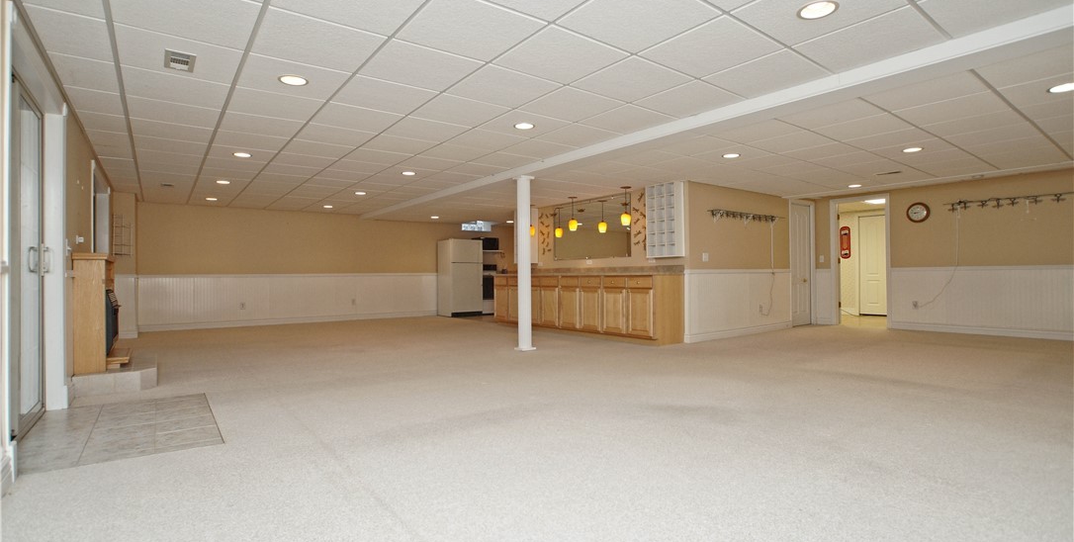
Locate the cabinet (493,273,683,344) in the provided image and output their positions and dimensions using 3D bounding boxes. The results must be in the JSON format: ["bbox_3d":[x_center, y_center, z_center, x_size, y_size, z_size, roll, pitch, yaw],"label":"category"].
[{"bbox_3d":[0.565,0.502,7.679,0.610,0.920,3.800,0,0,-37],"label":"cabinet"}]

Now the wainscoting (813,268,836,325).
[{"bbox_3d":[5.041,0.457,8.403,0.030,0.970,0.250,0,0,-37],"label":"wainscoting"}]

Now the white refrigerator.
[{"bbox_3d":[-1.712,0.155,10.586,0.760,1.650,0.720,0,0,-37],"label":"white refrigerator"}]

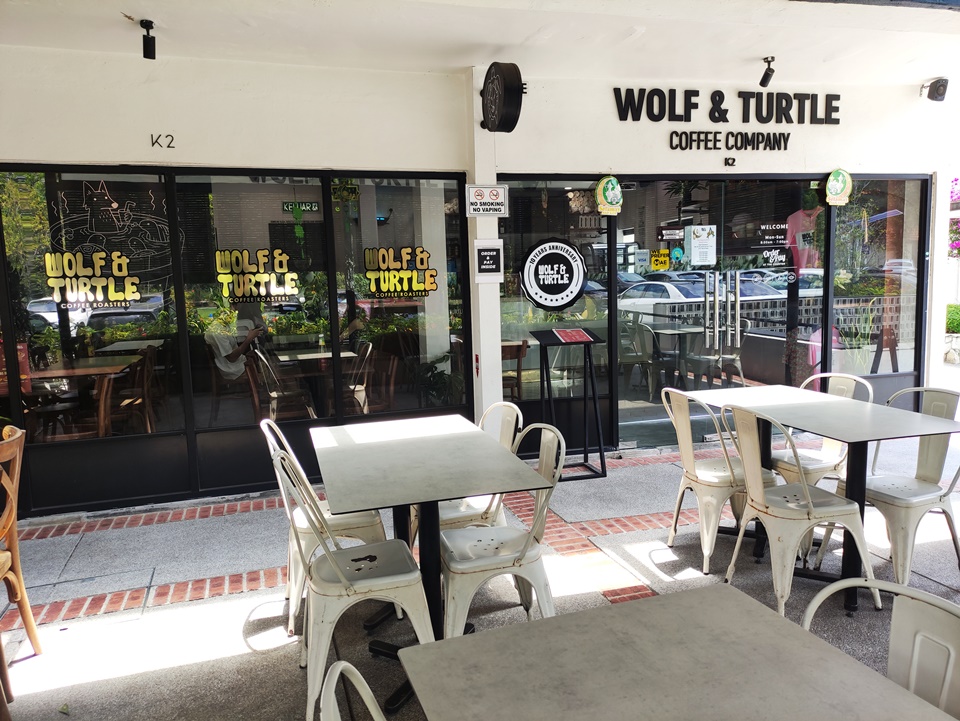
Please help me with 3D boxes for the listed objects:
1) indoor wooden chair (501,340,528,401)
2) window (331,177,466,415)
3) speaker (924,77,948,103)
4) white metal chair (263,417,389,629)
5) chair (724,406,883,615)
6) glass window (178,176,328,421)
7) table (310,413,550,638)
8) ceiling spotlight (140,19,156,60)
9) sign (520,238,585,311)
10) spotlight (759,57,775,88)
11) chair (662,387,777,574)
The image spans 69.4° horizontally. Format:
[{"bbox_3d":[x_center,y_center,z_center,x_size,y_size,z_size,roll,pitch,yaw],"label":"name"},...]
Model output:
[{"bbox_3d":[0.147,0.241,6.127,0.430,0.820,0.460,-4,7,-16],"label":"indoor wooden chair"},{"bbox_3d":[-0.534,-0.430,4.739,0.870,1.588,0.050,-4,7,-16],"label":"window"},{"bbox_3d":[3.740,-2.210,5.677,0.120,0.190,0.140,-2,20,-2],"label":"speaker"},{"bbox_3d":[-0.624,0.657,2.946,0.500,0.840,0.430,-4,7,-16],"label":"white metal chair"},{"bbox_3d":[1.330,0.595,2.936,0.500,0.840,0.440,-4,7,-14],"label":"chair"},{"bbox_3d":[-1.433,-0.370,4.475,0.893,1.595,0.050,-4,7,-16],"label":"glass window"},{"bbox_3d":[-0.248,0.722,2.683,0.690,0.754,1.200,-4,7,-16],"label":"table"},{"bbox_3d":[-1.766,-1.699,3.699,0.070,0.185,0.110,-4,7,-16],"label":"ceiling spotlight"},{"bbox_3d":[0.540,-0.627,5.041,0.530,0.540,0.010,-4,7,-16],"label":"sign"},{"bbox_3d":[1.961,-1.964,4.748,0.075,0.185,0.125,-4,7,-16],"label":"spotlight"},{"bbox_3d":[1.177,0.546,3.357,0.500,0.840,0.440,-3,7,-12],"label":"chair"}]

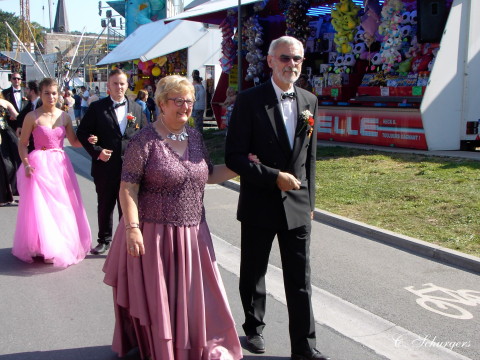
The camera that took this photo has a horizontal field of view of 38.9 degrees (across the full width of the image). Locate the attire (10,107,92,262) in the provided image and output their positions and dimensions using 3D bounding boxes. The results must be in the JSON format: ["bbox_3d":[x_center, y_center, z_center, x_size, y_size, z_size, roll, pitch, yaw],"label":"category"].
[{"bbox_3d":[-1.752,0.051,6.333,0.700,1.335,0.660,-3,8,-24],"label":"attire"}]

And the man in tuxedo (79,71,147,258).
[{"bbox_3d":[-1.225,-0.177,6.477,0.620,1.751,0.420,-3,8,-25],"label":"man in tuxedo"}]

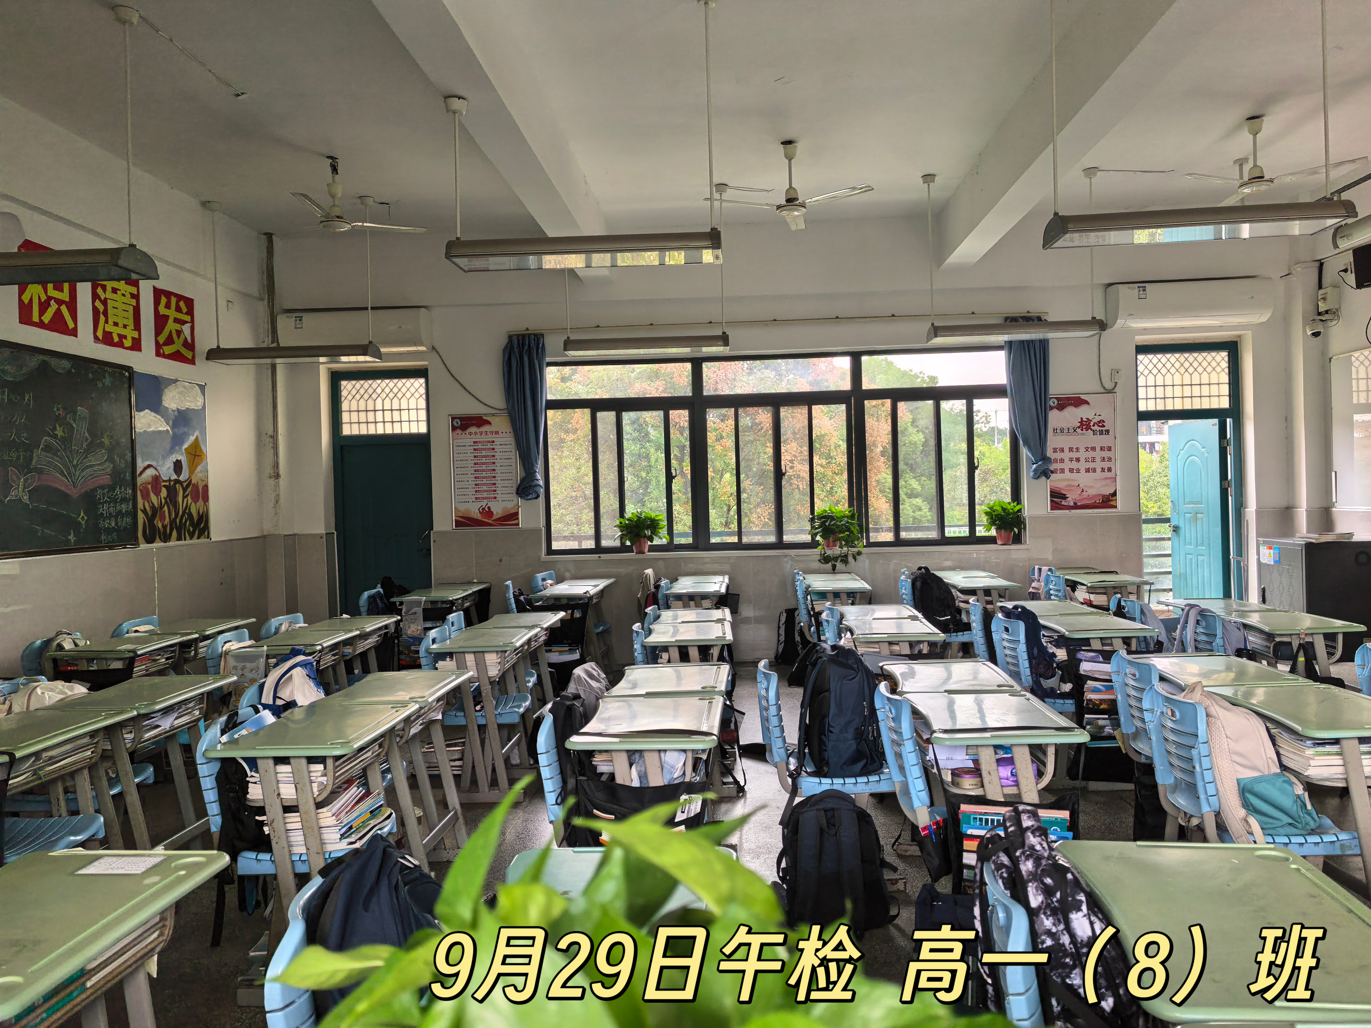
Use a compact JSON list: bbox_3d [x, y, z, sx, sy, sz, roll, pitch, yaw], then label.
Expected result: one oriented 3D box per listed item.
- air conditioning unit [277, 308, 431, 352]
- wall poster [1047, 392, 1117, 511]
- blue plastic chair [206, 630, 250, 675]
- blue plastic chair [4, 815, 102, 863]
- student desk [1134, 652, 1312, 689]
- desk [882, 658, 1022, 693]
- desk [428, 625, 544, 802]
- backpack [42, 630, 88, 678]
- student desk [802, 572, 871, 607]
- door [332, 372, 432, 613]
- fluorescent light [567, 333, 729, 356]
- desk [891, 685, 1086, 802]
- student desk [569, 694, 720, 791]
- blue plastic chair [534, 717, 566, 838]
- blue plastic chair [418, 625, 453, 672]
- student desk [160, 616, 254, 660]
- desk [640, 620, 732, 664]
[{"bbox_3d":[-2.840,-1.590,8.181,1.250,0.360,0.270,-2,1,3],"label":"air conditioning unit"},{"bbox_3d":[3.413,-0.525,8.172,0.610,1.020,0.025,-2,1,3],"label":"wall poster"},{"bbox_3d":[-2.107,1.008,4.842,0.460,0.790,0.400,-2,1,3],"label":"blue plastic chair"},{"bbox_3d":[-2.099,1.041,2.938,0.490,0.790,0.410,-2,1,4],"label":"blue plastic chair"},{"bbox_3d":[1.901,0.939,3.450,0.440,0.772,0.600,-2,1,3],"label":"student desk"},{"bbox_3d":[0.978,0.977,3.547,0.430,0.746,0.600,-2,1,3],"label":"desk"},{"bbox_3d":[-1.005,1.003,4.792,0.440,0.745,0.600,-2,1,4],"label":"desk"},{"bbox_3d":[-3.164,0.797,4.930,0.190,0.410,0.290,-2,1,8],"label":"backpack"},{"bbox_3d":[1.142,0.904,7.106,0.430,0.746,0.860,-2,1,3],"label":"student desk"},{"bbox_3d":[-2.658,0.047,8.459,0.920,2.635,0.090,-2,1,4],"label":"door"},{"bbox_3d":[-0.285,-1.298,7.293,1.250,0.130,0.270,-2,1,3],"label":"fluorescent light"},{"bbox_3d":[0.937,0.990,2.947,0.430,0.746,0.600,-2,1,3],"label":"desk"},{"bbox_3d":[-0.090,0.996,2.918,0.425,0.757,0.600,-2,1,4],"label":"student desk"},{"bbox_3d":[-0.191,0.988,2.926,0.460,0.790,0.400,-2,1,3],"label":"blue plastic chair"},{"bbox_3d":[-1.049,0.990,4.869,0.500,0.815,0.420,-2,1,3],"label":"blue plastic chair"},{"bbox_3d":[-2.904,1.058,5.613,0.445,0.763,0.610,-2,1,1],"label":"student desk"},{"bbox_3d":[0.033,0.973,4.816,0.440,0.745,0.600,-2,1,4],"label":"desk"}]

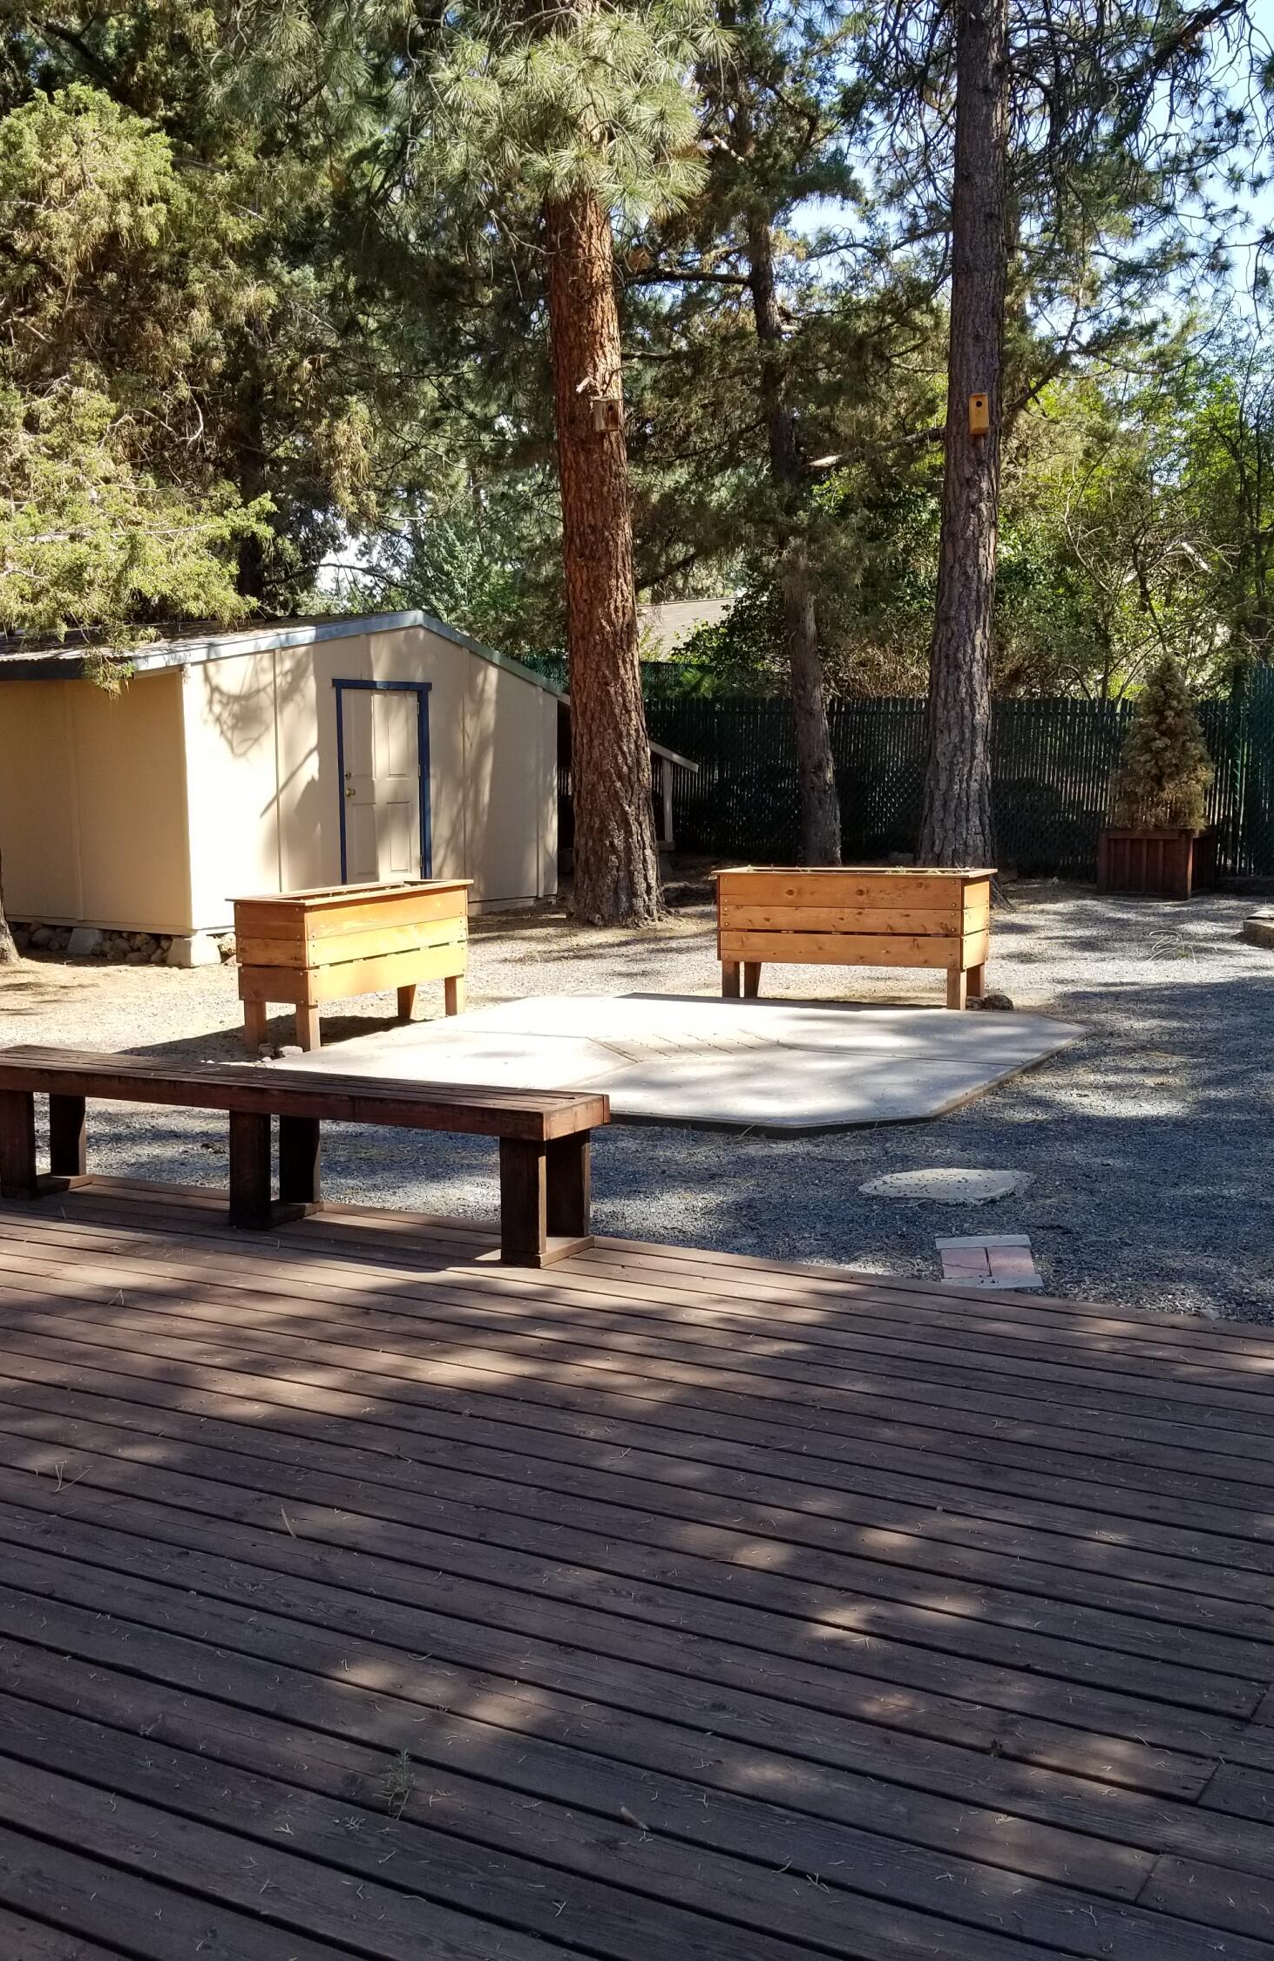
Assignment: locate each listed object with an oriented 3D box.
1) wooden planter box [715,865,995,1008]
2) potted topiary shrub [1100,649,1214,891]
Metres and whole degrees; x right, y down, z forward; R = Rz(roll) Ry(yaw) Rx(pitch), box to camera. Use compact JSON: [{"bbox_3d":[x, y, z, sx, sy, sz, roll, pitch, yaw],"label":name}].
[{"bbox_3d":[1.345,-0.276,12.095,1.610,0.785,0.699,3,8,23],"label":"wooden planter box"},{"bbox_3d":[5.205,-2.038,19.495,0.950,2.380,0.950,4,8,33],"label":"potted topiary shrub"}]

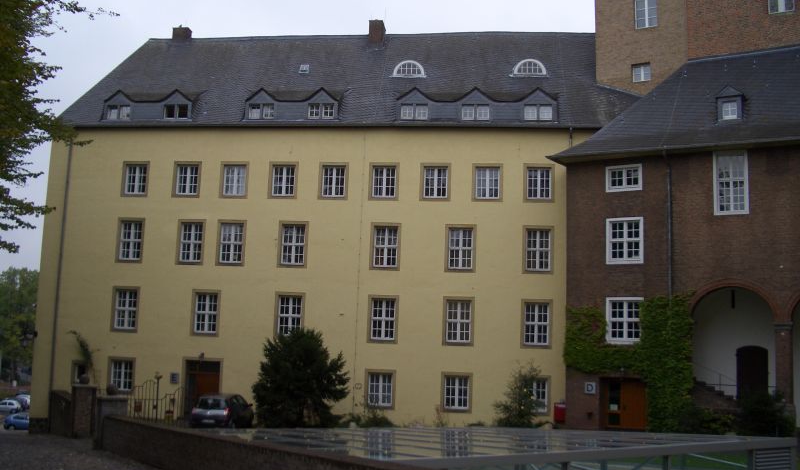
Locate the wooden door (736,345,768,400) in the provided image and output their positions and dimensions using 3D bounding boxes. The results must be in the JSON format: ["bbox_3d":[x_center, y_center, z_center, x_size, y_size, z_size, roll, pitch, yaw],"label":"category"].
[{"bbox_3d":[14.898,5.824,34.173,1.250,2.226,0.180,-3,-8,34],"label":"wooden door"}]

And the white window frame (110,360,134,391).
[{"bbox_3d":[-13.470,6.854,39.237,1.120,1.470,0.150,1,-7,8],"label":"white window frame"}]

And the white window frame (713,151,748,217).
[{"bbox_3d":[14.054,-2.213,34.327,1.377,2.749,0.150,-2,-8,32],"label":"white window frame"}]

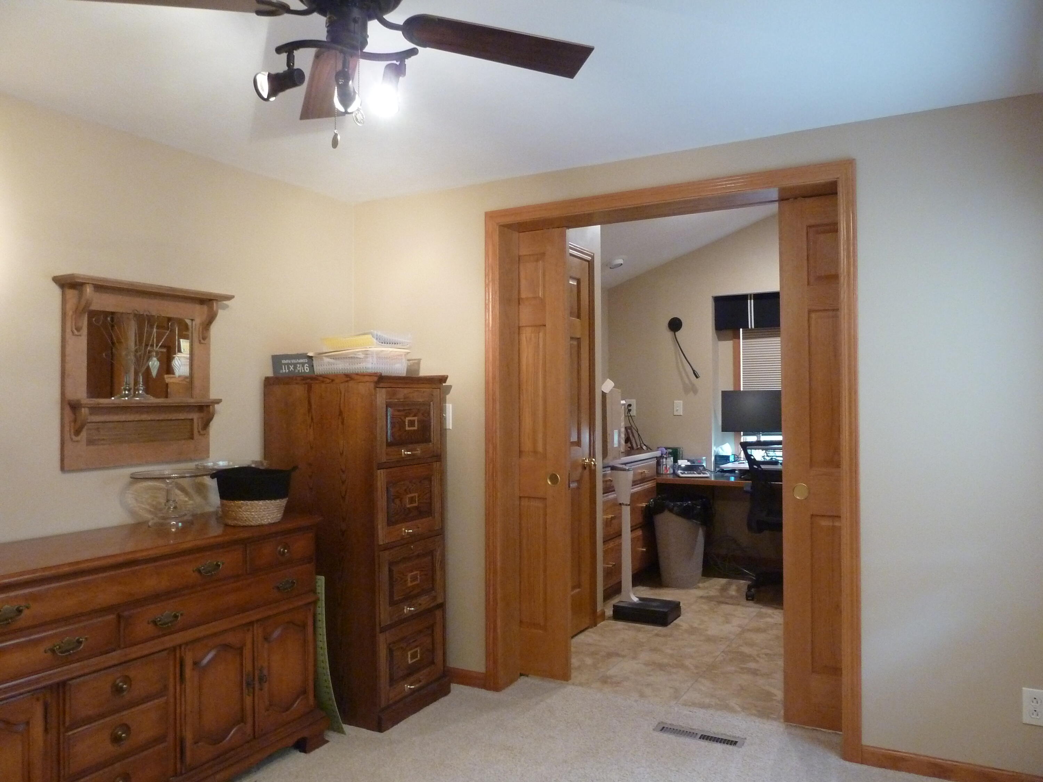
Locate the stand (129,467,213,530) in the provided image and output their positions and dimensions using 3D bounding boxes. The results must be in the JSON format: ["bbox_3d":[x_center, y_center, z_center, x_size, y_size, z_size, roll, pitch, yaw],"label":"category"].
[{"bbox_3d":[-1.200,0.374,2.582,0.258,0.186,0.258,-1,0,28],"label":"stand"}]

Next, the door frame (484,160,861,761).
[{"bbox_3d":[0.554,0.250,3.049,1.498,2.090,0.200,-1,0,28],"label":"door frame"}]

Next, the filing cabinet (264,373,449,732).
[{"bbox_3d":[-0.693,0.621,3.208,0.618,1.367,0.457,-1,0,28],"label":"filing cabinet"}]

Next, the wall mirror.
[{"bbox_3d":[-1.298,-0.053,2.651,0.118,0.620,0.616,-1,0,28],"label":"wall mirror"}]

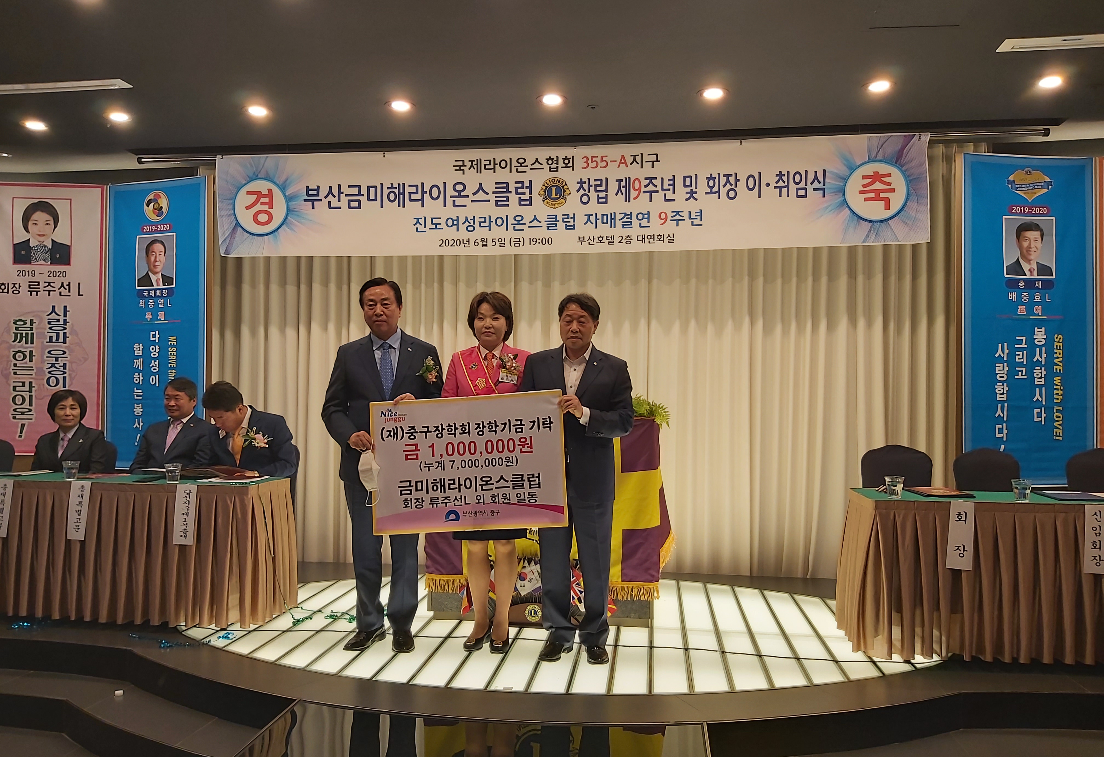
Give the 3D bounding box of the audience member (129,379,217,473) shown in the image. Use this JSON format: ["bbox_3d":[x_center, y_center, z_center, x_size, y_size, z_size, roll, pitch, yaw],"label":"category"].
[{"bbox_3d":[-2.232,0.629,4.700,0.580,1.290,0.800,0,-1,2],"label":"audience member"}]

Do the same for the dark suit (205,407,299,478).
[{"bbox_3d":[-1.689,0.475,4.660,0.560,0.620,0.520,0,-1,8],"label":"dark suit"}]

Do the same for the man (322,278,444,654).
[{"bbox_3d":[-0.793,0.393,3.880,0.560,1.740,0.420,0,-1,0],"label":"man"}]

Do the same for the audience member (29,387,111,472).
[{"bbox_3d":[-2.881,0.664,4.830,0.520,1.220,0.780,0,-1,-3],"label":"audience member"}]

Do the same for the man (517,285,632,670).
[{"bbox_3d":[0.111,0.433,3.730,0.530,1.660,0.420,0,-1,5],"label":"man"}]

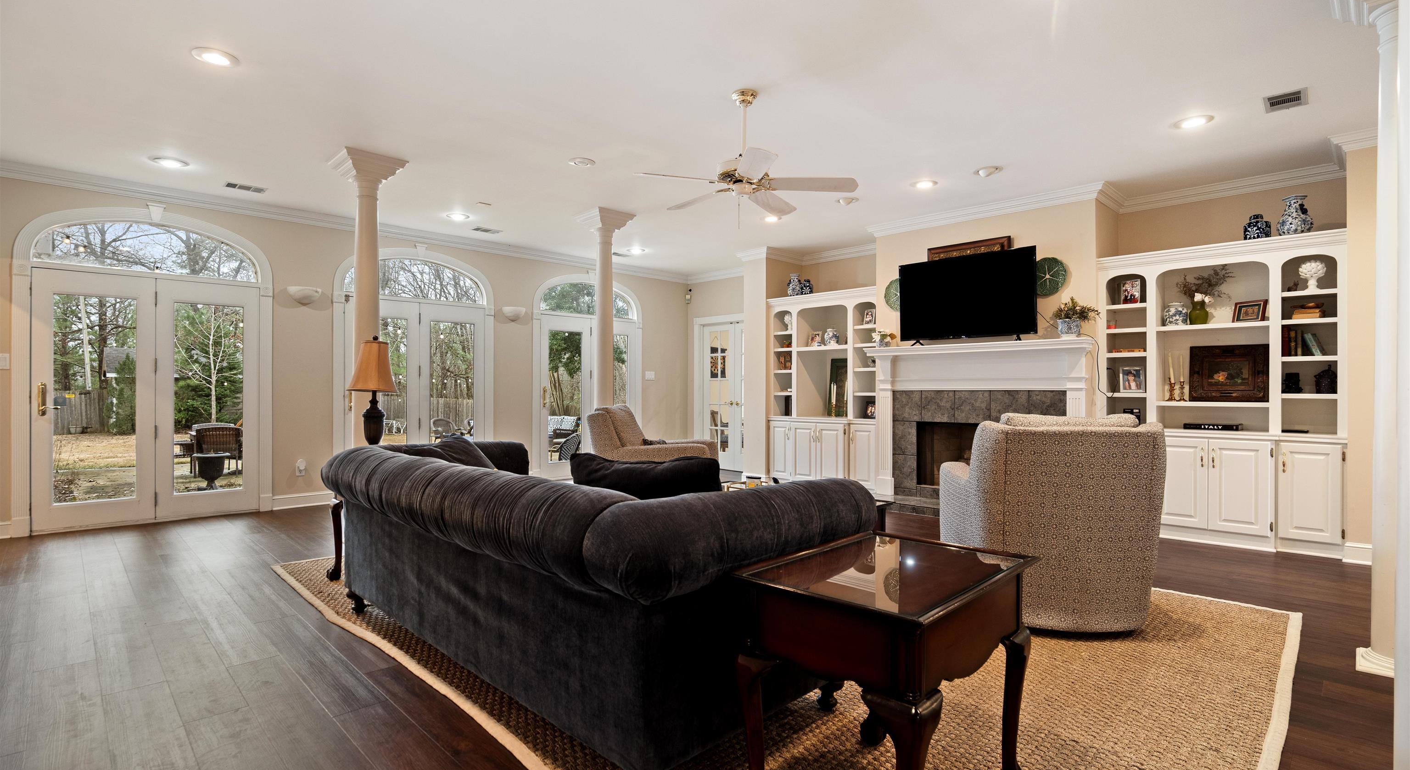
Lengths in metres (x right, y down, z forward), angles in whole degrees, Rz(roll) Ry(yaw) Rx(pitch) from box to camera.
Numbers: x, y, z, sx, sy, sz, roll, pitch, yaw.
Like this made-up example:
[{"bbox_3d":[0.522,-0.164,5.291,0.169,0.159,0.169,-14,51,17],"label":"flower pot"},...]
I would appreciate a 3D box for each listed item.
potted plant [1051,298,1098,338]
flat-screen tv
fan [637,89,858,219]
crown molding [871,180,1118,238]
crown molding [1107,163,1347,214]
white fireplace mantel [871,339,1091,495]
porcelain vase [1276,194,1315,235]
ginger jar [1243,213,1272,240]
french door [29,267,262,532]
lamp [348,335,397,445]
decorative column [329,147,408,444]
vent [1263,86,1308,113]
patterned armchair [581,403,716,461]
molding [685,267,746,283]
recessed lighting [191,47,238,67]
[{"bbox_3d":[2.996,-0.534,5.079,0.300,0.335,0.400,0,0,-44],"label":"potted plant"},{"bbox_3d":[2.363,-0.805,5.753,1.265,0.735,0.080,0,0,45],"label":"flat-screen tv"},{"bbox_3d":[0.222,-1.281,3.492,1.250,0.700,1.270,0,0,-3],"label":"fan"},{"bbox_3d":[2.478,-1.577,5.806,0.090,0.112,2.150,0,0,-44],"label":"crown molding"},{"bbox_3d":[4.158,-1.575,5.053,0.090,0.112,1.420,0,0,-44],"label":"crown molding"},{"bbox_3d":[2.410,0.392,5.730,2.030,1.480,0.220,0,0,45],"label":"white fireplace mantel"},{"bbox_3d":[4.179,-1.188,4.439,0.200,0.310,0.200,0,0,45],"label":"porcelain vase"},{"bbox_3d":[4.013,-1.137,4.552,0.155,0.210,0.155,0,0,-44],"label":"ginger jar"},{"bbox_3d":[-4.557,0.130,5.207,1.420,2.020,0.070,0,0,-44],"label":"french door"},{"bbox_3d":[-1.934,0.095,3.644,0.290,0.770,0.290,0,0,-44],"label":"lamp"},{"bbox_3d":[-2.492,-0.247,4.624,0.430,2.750,0.430,0,0,45],"label":"decorative column"},{"bbox_3d":[3.345,-1.628,3.605,0.185,0.020,0.290,0,0,45],"label":"vent"},{"bbox_3d":[-0.390,0.635,4.620,0.910,0.990,0.820,0,0,12],"label":"patterned armchair"},{"bbox_3d":[0.247,-1.543,8.670,1.450,0.130,0.100,0,0,45],"label":"molding"},{"bbox_3d":[-2.477,-1.649,3.172,0.200,0.025,0.200,0,0,45],"label":"recessed lighting"}]

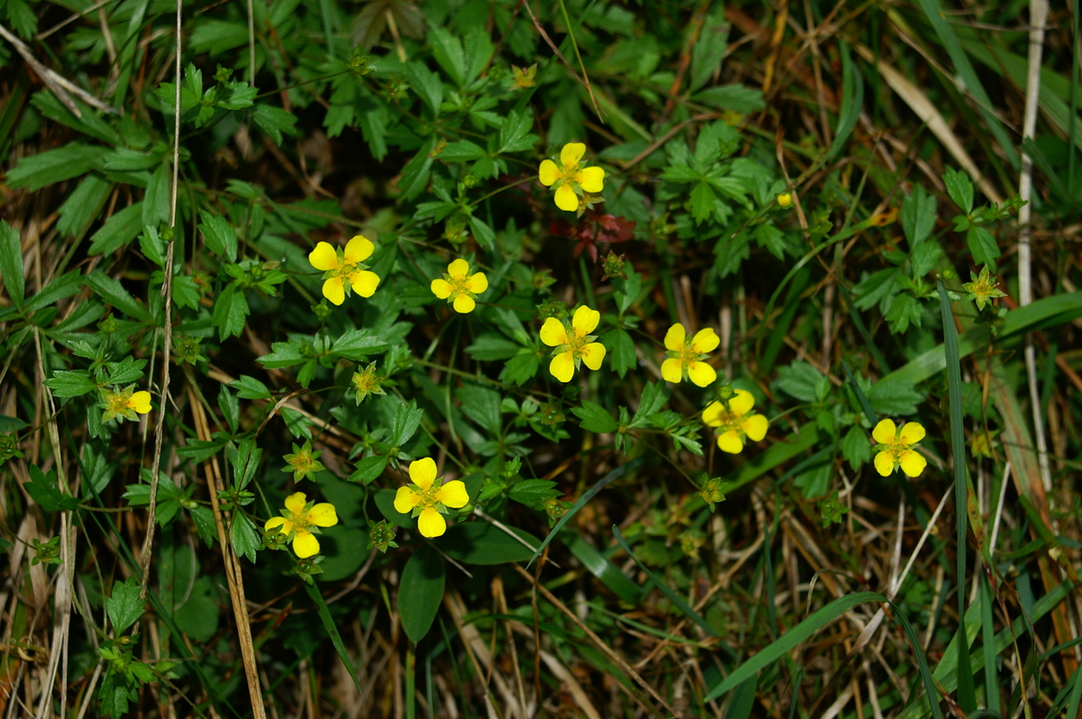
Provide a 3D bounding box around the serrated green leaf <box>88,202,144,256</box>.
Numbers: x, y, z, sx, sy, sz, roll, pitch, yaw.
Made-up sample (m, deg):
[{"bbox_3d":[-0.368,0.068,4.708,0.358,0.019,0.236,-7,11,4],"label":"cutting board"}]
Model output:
[{"bbox_3d":[-0.068,-0.021,0.575,0.011,0.003,0.005,-39,72,-15],"label":"serrated green leaf"}]

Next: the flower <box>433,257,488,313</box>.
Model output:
[{"bbox_3d":[-0.013,-0.011,0.557,0.009,0.004,0.009,0,76,0],"label":"flower"}]

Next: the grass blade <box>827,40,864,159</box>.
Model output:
[{"bbox_3d":[0.045,-0.039,0.538,0.004,0.003,0.020,8,64,4],"label":"grass blade"}]

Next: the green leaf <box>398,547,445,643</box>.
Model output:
[{"bbox_3d":[-0.019,0.038,0.579,0.007,0.004,0.017,7,70,3],"label":"green leaf"}]

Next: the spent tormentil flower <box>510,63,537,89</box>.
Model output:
[{"bbox_3d":[-0.003,-0.046,0.580,0.004,0.003,0.004,0,76,0],"label":"spent tormentil flower"}]

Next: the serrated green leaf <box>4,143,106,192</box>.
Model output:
[{"bbox_3d":[-0.078,-0.031,0.580,0.016,0.003,0.006,-15,67,-6],"label":"serrated green leaf"}]

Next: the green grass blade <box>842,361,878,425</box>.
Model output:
[{"bbox_3d":[0.046,0.005,0.516,0.001,0.002,0.011,-25,68,-11],"label":"green grass blade"}]

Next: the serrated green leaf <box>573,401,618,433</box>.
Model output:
[{"bbox_3d":[0.008,0.009,0.555,0.008,0.003,0.005,25,69,10],"label":"serrated green leaf"}]

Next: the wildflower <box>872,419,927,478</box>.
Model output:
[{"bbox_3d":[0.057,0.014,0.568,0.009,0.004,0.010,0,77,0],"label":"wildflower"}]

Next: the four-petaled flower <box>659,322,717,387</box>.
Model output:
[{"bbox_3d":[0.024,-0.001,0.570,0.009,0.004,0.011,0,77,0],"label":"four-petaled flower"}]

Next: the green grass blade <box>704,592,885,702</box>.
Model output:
[{"bbox_3d":[0.039,0.044,0.555,0.033,0.007,0.005,-30,70,-12],"label":"green grass blade"}]

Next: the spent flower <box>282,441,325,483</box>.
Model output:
[{"bbox_3d":[-0.033,0.014,0.506,0.006,0.003,0.006,0,75,0],"label":"spent flower"}]

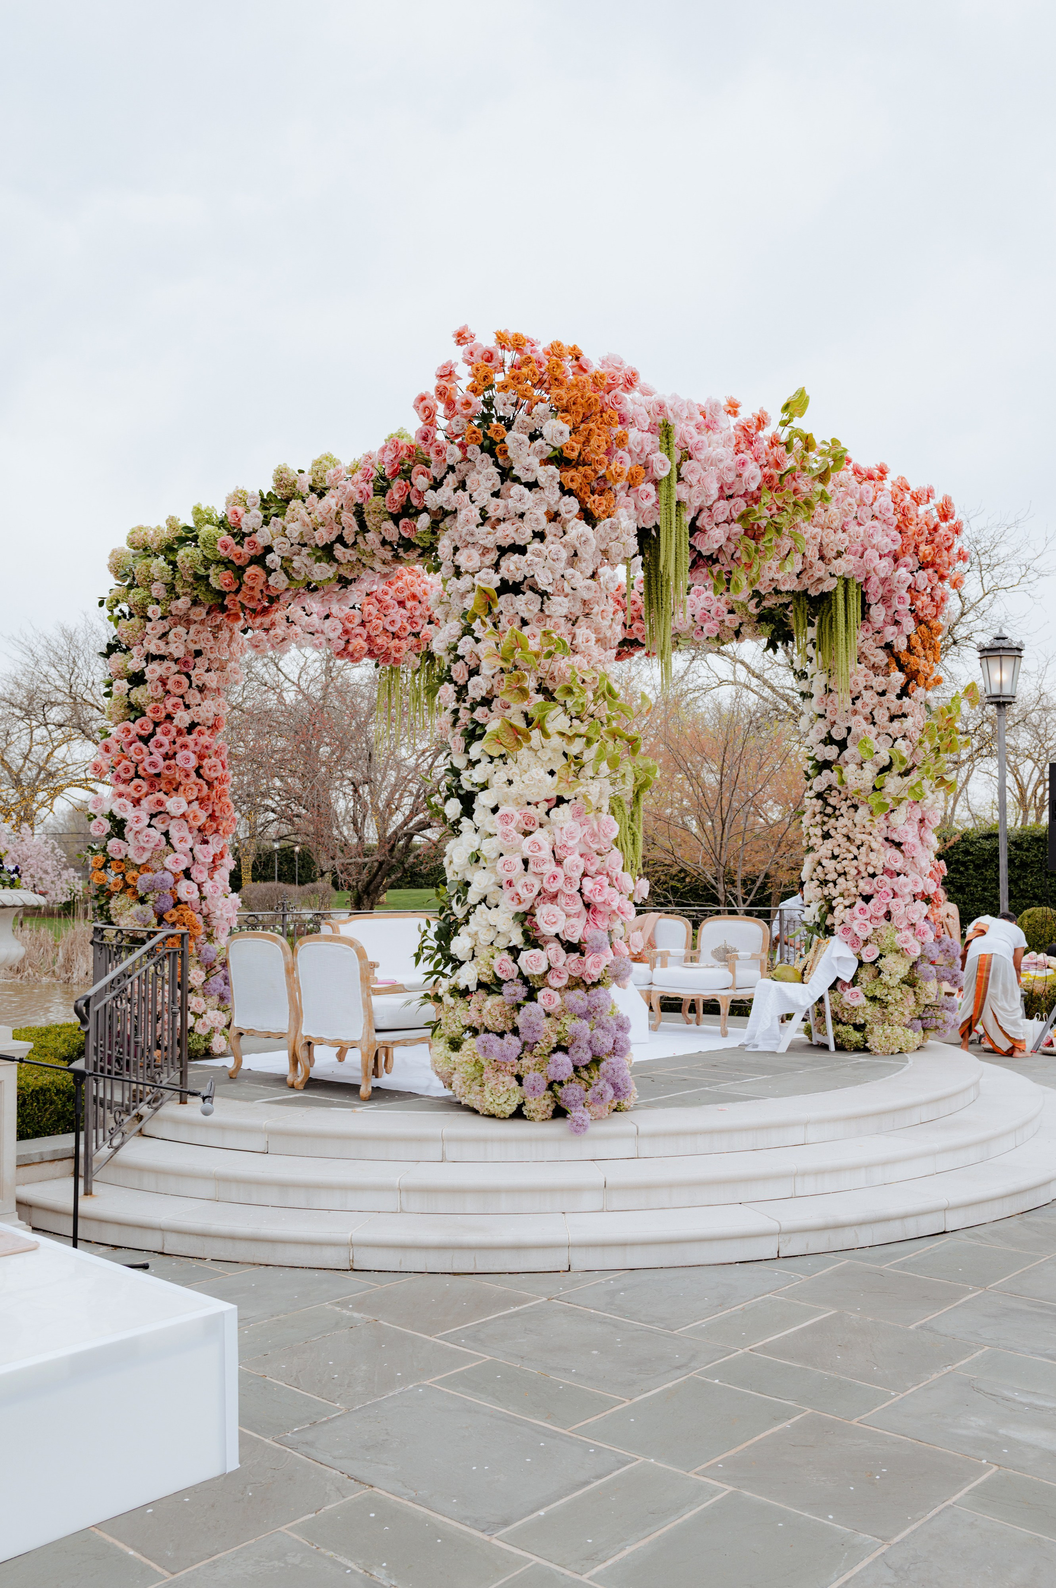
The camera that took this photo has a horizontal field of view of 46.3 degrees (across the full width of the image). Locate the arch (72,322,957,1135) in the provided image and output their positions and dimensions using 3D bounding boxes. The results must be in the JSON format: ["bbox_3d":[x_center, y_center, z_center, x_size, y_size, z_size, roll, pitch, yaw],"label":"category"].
[{"bbox_3d":[0.029,-0.274,9.286,4.650,4.350,4.650,3,-5,-45],"label":"arch"}]

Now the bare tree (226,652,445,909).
[{"bbox_3d":[-6.092,-0.551,40.118,7.800,8.450,7.400,0,-4,0],"label":"bare tree"}]

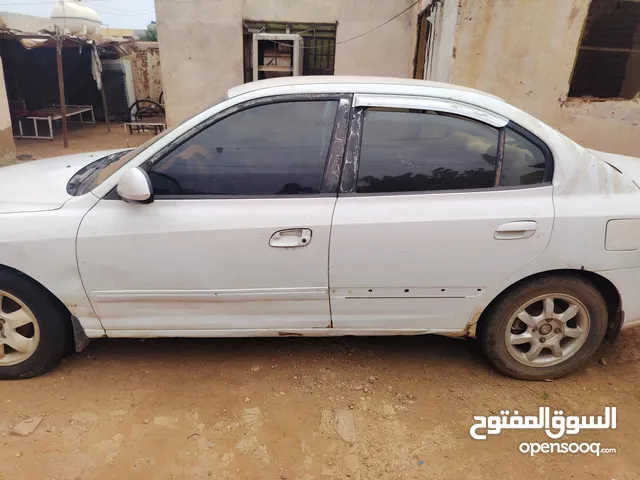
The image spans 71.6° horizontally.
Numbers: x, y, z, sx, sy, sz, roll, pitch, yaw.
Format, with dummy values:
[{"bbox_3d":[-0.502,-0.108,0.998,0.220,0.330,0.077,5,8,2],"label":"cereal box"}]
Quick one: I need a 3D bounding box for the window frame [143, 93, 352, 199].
[{"bbox_3d":[-0.314,-0.410,1.921,0.920,0.460,0.105,1,-4,-2],"label":"window frame"}]

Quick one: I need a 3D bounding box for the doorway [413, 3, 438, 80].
[{"bbox_3d":[1.170,-1.530,5.306,0.150,2.190,0.950,3,20,3],"label":"doorway"}]

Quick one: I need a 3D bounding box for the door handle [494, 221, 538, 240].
[{"bbox_3d":[0.865,-0.042,1.954,0.190,0.082,0.050,1,16,-2],"label":"door handle"}]

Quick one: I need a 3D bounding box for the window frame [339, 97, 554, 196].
[{"bbox_3d":[0.551,-0.403,1.956,0.940,0.455,0.105,1,-4,-2],"label":"window frame"}]

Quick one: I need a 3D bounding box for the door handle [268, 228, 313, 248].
[{"bbox_3d":[-0.128,-0.008,1.929,0.190,0.085,0.050,1,16,-2],"label":"door handle"}]

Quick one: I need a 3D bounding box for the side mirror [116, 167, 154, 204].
[{"bbox_3d":[-0.722,-0.210,1.749,0.138,0.132,0.175,1,20,-2],"label":"side mirror"}]

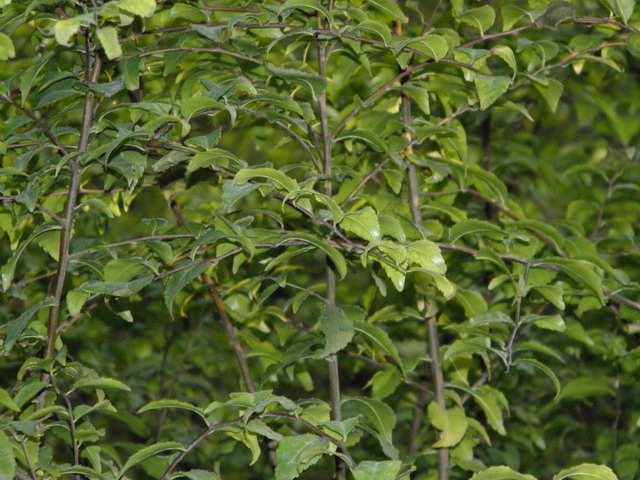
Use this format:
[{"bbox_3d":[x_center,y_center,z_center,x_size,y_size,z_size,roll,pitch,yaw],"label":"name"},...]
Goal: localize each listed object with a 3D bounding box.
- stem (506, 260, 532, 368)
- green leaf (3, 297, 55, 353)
[{"bbox_3d":[0.198,0.076,4.250,0.011,0.107,0.011,11,0,0],"label":"stem"},{"bbox_3d":[-0.286,0.083,4.150,0.051,0.055,0.033,0,3,0],"label":"green leaf"}]

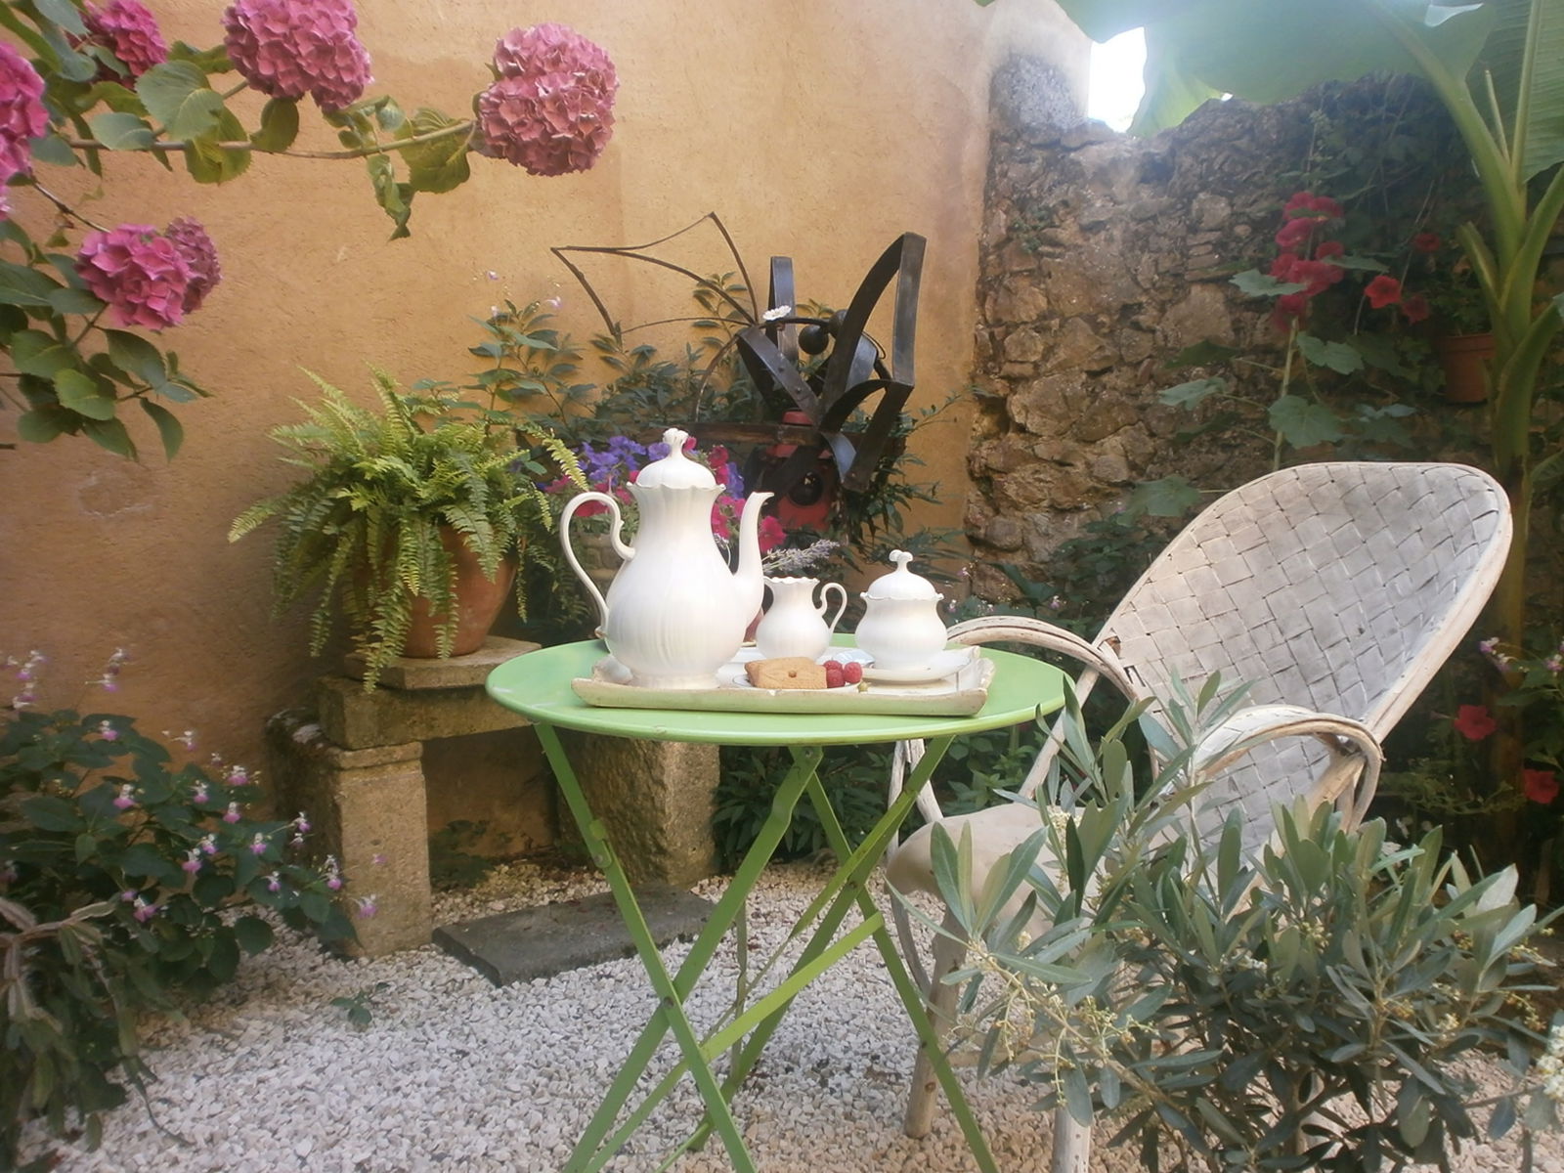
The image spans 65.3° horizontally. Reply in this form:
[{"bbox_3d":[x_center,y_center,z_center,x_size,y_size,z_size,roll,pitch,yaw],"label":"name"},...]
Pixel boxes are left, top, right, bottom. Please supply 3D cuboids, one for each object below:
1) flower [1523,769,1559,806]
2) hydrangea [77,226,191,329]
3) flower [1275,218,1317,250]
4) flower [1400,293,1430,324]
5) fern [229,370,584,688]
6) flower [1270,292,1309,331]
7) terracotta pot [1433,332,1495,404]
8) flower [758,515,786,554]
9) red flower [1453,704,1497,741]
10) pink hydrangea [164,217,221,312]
[{"bbox_3d":[1.372,0.361,2.200,0.066,0.068,0.040,5,8,32],"label":"flower"},{"bbox_3d":[-0.809,-0.386,1.520,0.142,0.130,0.130,-3,8,-27],"label":"hydrangea"},{"bbox_3d":[1.095,-0.753,2.600,0.060,0.070,0.088,-6,9,-40],"label":"flower"},{"bbox_3d":[1.271,-0.558,2.450,0.061,0.059,0.040,4,8,27],"label":"flower"},{"bbox_3d":[-0.734,-0.119,2.400,0.680,0.600,0.600,-5,9,-37],"label":"fern"},{"bbox_3d":[1.082,-0.585,2.600,0.060,0.083,0.083,-7,10,-44],"label":"flower"},{"bbox_3d":[1.391,-0.442,2.480,0.118,0.142,0.118,4,8,29],"label":"terracotta pot"},{"bbox_3d":[-0.023,-0.110,2.550,0.066,0.077,0.045,0,7,-1],"label":"flower"},{"bbox_3d":[1.248,0.246,2.200,0.075,0.066,0.042,4,8,30],"label":"red flower"},{"bbox_3d":[-0.860,-0.460,1.750,0.120,0.135,0.120,-3,8,-25],"label":"pink hydrangea"}]

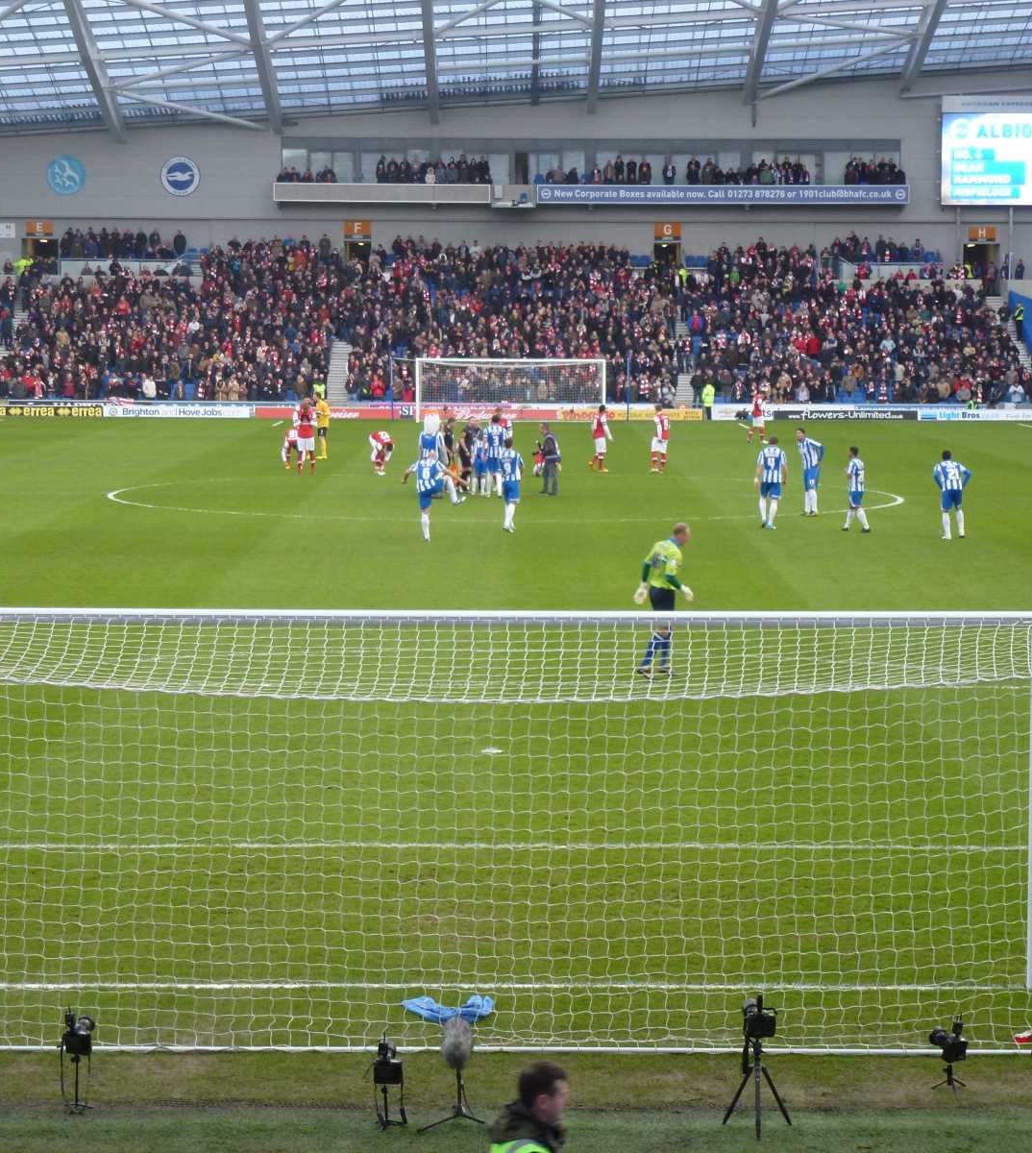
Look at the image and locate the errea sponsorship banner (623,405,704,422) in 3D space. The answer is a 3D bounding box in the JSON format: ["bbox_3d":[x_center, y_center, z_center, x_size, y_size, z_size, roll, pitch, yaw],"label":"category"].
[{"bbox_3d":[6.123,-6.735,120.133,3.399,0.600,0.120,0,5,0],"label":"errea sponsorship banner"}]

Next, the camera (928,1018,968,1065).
[{"bbox_3d":[2.519,2.712,16.820,0.170,0.220,0.240,-4,15,-40],"label":"camera"}]

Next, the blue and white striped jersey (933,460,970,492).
[{"bbox_3d":[8.560,-1.978,56.600,0.660,0.600,0.340,0,5,-6],"label":"blue and white striped jersey"}]

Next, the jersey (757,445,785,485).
[{"bbox_3d":[5.122,-2.242,57.933,0.580,0.750,0.320,0,5,0],"label":"jersey"}]

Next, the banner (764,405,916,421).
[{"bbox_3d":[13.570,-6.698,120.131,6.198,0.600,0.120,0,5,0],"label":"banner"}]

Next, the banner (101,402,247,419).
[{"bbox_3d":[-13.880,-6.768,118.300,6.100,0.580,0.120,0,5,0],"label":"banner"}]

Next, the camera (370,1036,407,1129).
[{"bbox_3d":[-0.711,2.809,16.157,0.200,0.500,0.250,0,5,0],"label":"camera"}]

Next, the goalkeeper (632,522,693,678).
[{"bbox_3d":[1.783,0.278,35.221,0.520,1.840,0.640,-4,7,-40],"label":"goalkeeper"}]

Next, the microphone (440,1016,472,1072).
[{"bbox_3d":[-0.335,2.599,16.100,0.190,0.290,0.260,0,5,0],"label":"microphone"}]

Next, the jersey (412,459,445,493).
[{"bbox_3d":[-1.660,-1.899,54.656,0.640,0.660,0.360,0,5,3],"label":"jersey"}]

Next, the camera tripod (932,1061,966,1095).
[{"bbox_3d":[2.533,2.928,16.887,0.200,0.170,0.180,0,5,0],"label":"camera tripod"}]

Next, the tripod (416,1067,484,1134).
[{"bbox_3d":[-0.352,2.891,16.134,0.400,0.350,0.380,0,5,0],"label":"tripod"}]

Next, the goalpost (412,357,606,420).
[{"bbox_3d":[-0.192,-7.412,115.300,7.560,2.520,1.700,0,5,0],"label":"goalpost"}]

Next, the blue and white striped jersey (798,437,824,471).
[{"bbox_3d":[6.258,-2.587,61.264,0.380,0.700,0.520,-5,8,-45],"label":"blue and white striped jersey"}]

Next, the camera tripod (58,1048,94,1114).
[{"bbox_3d":[-2.500,2.852,16.384,0.200,0.350,0.200,0,5,0],"label":"camera tripod"}]

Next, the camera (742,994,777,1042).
[{"bbox_3d":[1.354,2.461,16.030,0.170,0.230,0.250,-1,14,-17],"label":"camera"}]

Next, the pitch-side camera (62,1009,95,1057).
[{"bbox_3d":[-2.482,2.611,16.410,0.160,0.230,0.190,2,13,14],"label":"pitch-side camera"}]

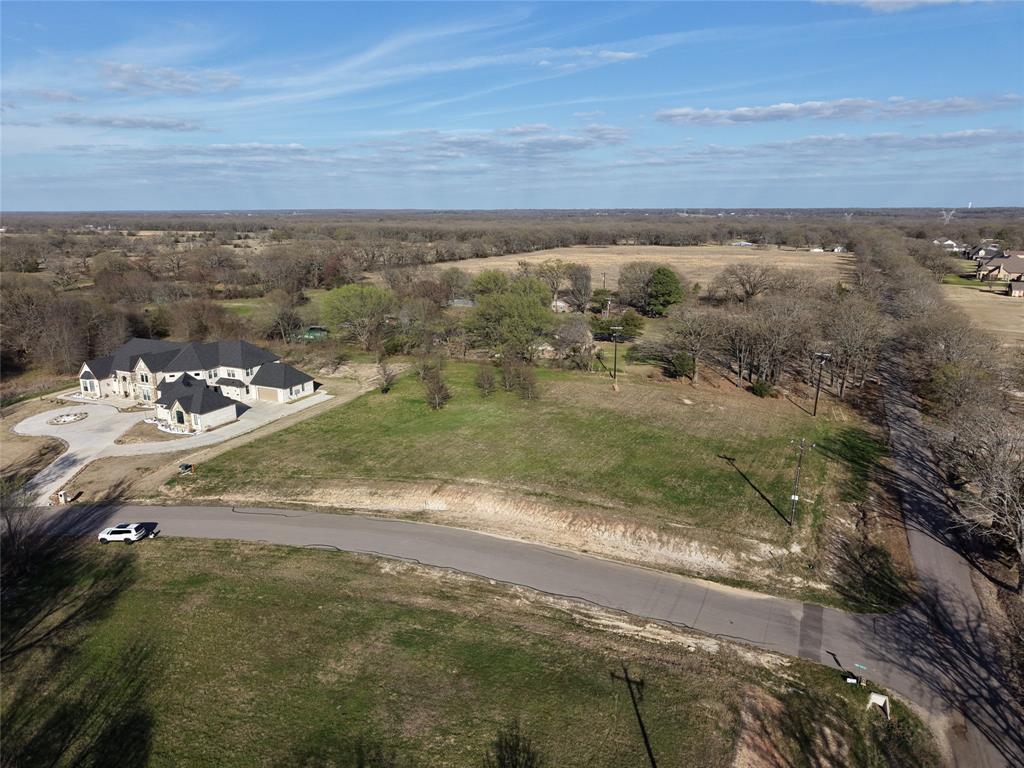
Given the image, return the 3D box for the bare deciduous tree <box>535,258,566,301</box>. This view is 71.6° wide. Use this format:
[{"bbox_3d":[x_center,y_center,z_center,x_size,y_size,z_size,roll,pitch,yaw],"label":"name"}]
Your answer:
[{"bbox_3d":[15.499,-37.924,271.964,12.633,20.023,12.633,1,14,3],"label":"bare deciduous tree"}]

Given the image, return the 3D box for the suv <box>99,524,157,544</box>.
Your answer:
[{"bbox_3d":[-46.961,18.063,85.467,4.950,1.790,1.970,0,14,1],"label":"suv"}]

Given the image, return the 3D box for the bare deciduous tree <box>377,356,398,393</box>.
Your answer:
[{"bbox_3d":[-27.160,-2.349,153.197,4.186,8.192,4.186,-3,14,-10],"label":"bare deciduous tree"}]

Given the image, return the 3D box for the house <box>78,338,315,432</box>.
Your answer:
[{"bbox_3d":[-69.967,-2.458,153.299,45.655,11.000,33.745,6,15,24],"label":"house"}]

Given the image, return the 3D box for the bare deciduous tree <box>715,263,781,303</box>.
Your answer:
[{"bbox_3d":[99.445,-43.177,300.201,27.889,16.192,27.889,4,15,18],"label":"bare deciduous tree"}]

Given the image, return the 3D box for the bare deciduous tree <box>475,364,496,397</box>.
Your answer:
[{"bbox_3d":[-5.573,-0.882,150.244,4.516,6.639,4.516,-1,14,-2],"label":"bare deciduous tree"}]

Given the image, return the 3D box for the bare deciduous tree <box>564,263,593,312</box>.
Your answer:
[{"bbox_3d":[25.563,-36.611,269.270,10.300,18.708,10.300,1,14,6],"label":"bare deciduous tree"}]

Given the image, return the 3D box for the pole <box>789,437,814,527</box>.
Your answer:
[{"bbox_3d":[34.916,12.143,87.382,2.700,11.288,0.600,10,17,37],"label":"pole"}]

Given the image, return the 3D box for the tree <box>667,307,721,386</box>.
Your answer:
[{"bbox_3d":[40.589,-8.498,157.850,11.645,17.512,11.645,4,14,15],"label":"tree"}]

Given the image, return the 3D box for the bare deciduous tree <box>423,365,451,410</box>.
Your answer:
[{"bbox_3d":[-14.686,0.720,139.918,4.970,8.536,4.970,-2,14,-6],"label":"bare deciduous tree"}]

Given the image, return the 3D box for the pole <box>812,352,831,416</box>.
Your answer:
[{"bbox_3d":[57.647,0.159,133.656,2.700,12.219,0.500,9,17,34],"label":"pole"}]

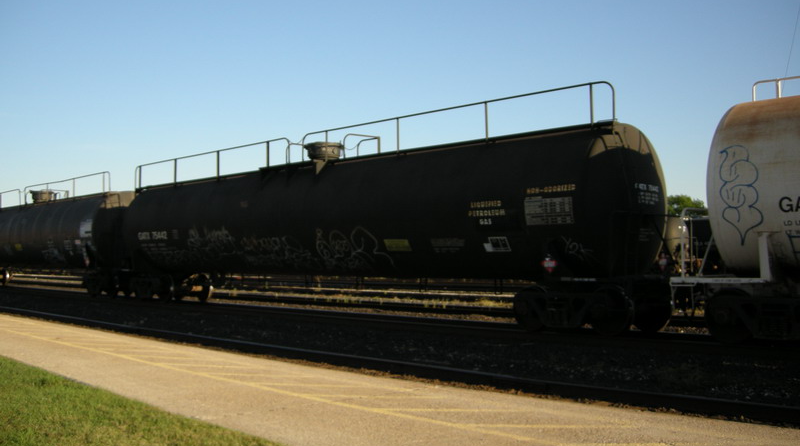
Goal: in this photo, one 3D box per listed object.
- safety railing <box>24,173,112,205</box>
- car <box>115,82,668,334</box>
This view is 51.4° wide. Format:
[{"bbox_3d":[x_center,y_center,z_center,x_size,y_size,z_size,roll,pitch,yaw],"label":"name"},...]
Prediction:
[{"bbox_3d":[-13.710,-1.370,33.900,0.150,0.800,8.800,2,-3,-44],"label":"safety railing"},{"bbox_3d":[-2.020,0.065,22.740,3.100,4.760,20.100,2,-3,-44],"label":"car"}]

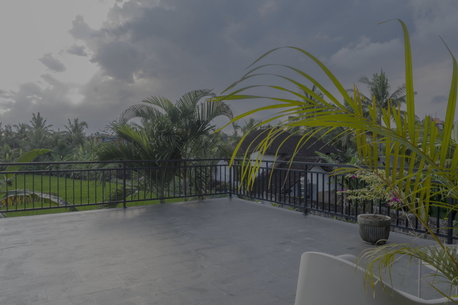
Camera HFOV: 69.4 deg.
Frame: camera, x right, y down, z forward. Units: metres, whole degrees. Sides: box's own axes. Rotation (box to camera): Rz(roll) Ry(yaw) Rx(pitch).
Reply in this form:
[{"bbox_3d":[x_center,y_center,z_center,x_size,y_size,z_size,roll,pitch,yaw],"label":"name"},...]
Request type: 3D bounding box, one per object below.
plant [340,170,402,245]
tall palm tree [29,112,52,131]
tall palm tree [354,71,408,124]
[{"bbox_3d":[1.790,0.680,4.150,0.780,0.920,0.720,0,1,0],"label":"plant"},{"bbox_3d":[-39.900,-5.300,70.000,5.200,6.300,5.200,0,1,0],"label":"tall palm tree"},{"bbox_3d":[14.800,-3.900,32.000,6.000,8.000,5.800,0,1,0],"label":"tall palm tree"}]

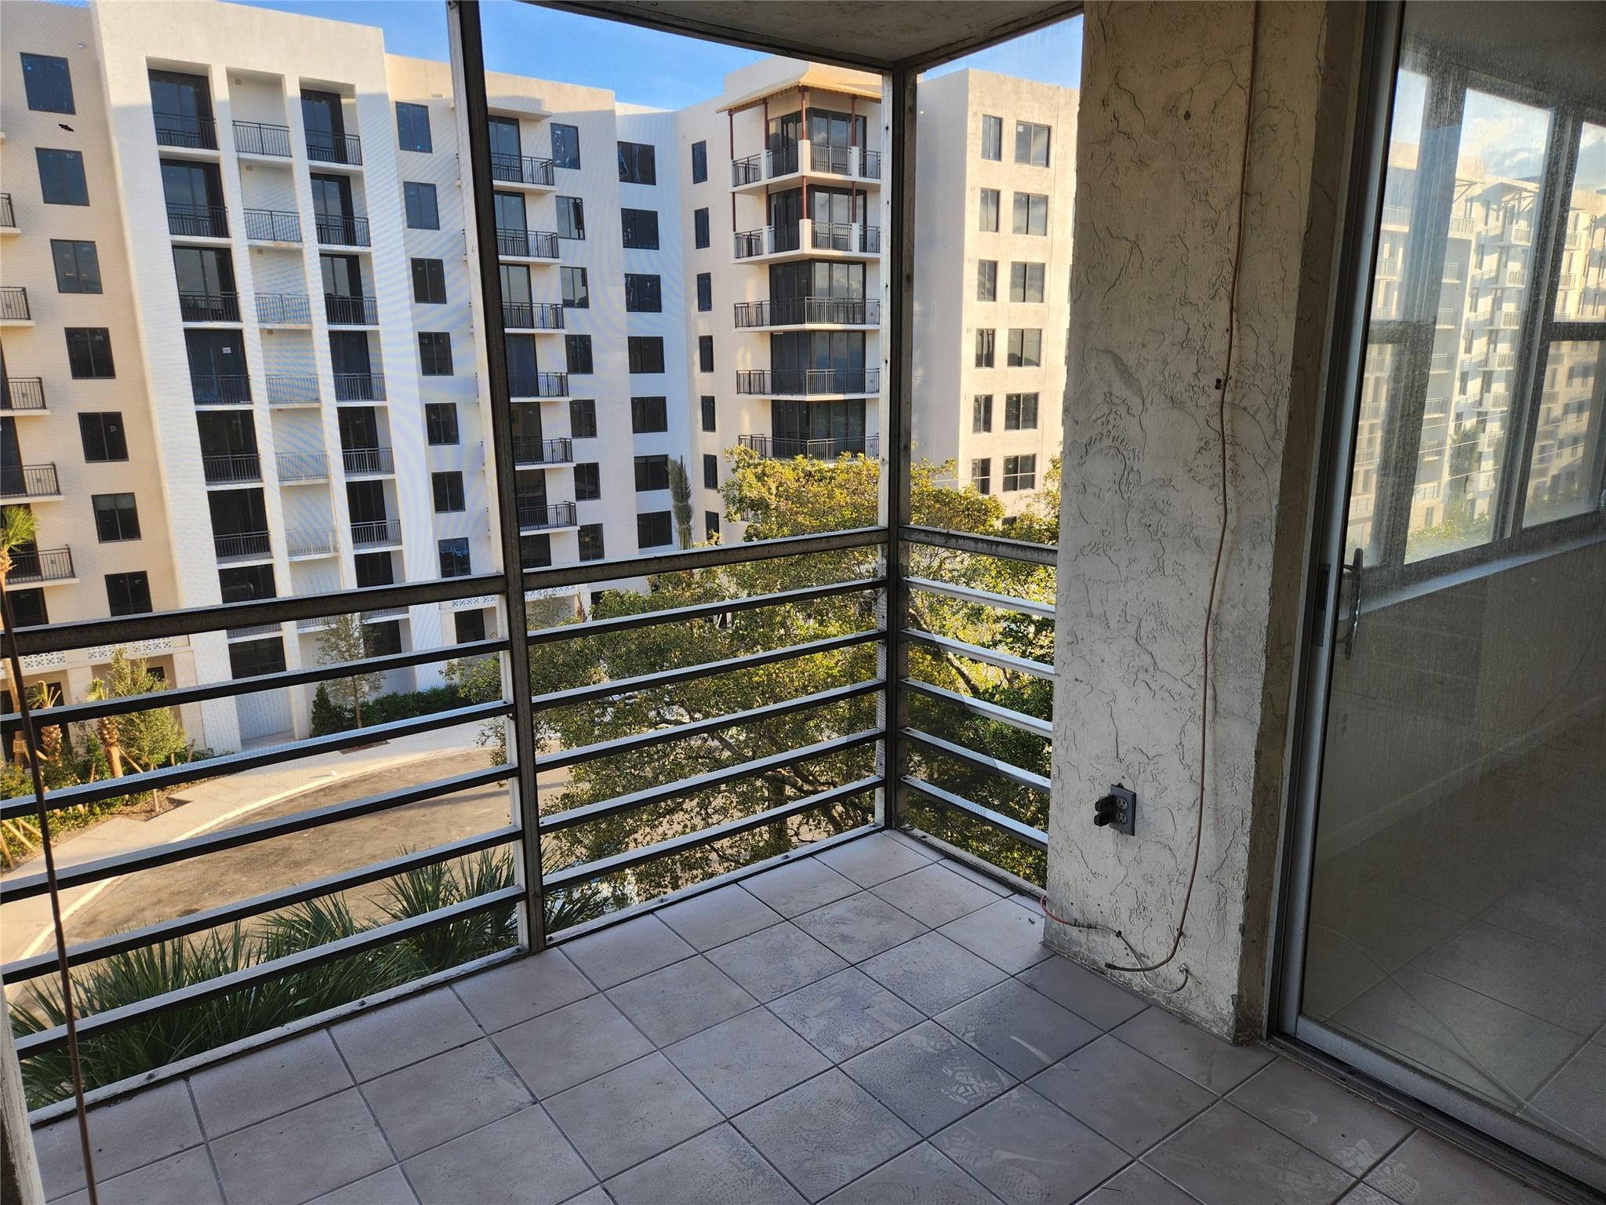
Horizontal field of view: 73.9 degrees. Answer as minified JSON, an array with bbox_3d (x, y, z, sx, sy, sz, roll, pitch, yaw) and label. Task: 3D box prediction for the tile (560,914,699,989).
[{"bbox_3d":[-0.495,0.986,3.010,0.303,0.012,0.279,-9,16,-36],"label":"tile"}]

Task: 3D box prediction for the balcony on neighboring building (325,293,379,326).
[{"bbox_3d":[-17.681,-11.459,41.874,1.948,1.069,0.060,-10,16,-36],"label":"balcony on neighboring building"}]

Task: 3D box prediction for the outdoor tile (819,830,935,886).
[{"bbox_3d":[0.230,0.864,3.567,0.297,0.011,0.297,-10,15,-36],"label":"outdoor tile"}]

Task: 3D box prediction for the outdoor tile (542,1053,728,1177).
[{"bbox_3d":[-0.379,1.135,2.373,0.297,0.011,0.297,-10,15,-36],"label":"outdoor tile"}]

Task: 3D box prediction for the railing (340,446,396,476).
[{"bbox_3d":[-17.583,-5.643,43.173,1.948,1.069,0.060,-10,16,-36],"label":"railing"}]

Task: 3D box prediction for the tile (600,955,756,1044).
[{"bbox_3d":[-0.319,1.044,2.804,0.302,0.010,0.302,-10,16,-36],"label":"tile"}]

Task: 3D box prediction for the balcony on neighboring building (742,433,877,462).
[{"bbox_3d":[0.220,-7.183,50.048,4.088,1.070,5.575,-10,16,-34],"label":"balcony on neighboring building"}]

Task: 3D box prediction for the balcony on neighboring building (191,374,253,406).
[{"bbox_3d":[-22.376,-8.153,41.065,1.984,1.200,1.500,-10,16,-34],"label":"balcony on neighboring building"}]

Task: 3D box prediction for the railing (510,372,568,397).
[{"bbox_3d":[-12.682,-9.811,48.006,3.993,1.080,1.200,-10,16,-36],"label":"railing"}]

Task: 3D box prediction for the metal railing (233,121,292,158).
[{"bbox_3d":[-20.373,-17.473,40.305,1.950,1.080,0.060,-11,15,-38],"label":"metal railing"}]

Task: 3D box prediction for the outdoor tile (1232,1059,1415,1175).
[{"bbox_3d":[1.131,1.130,2.352,0.251,0.012,0.303,-9,16,-36],"label":"outdoor tile"}]

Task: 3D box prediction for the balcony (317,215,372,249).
[{"bbox_3d":[-18.061,-14.615,41.988,1.965,1.070,0.070,-10,16,-34],"label":"balcony"}]

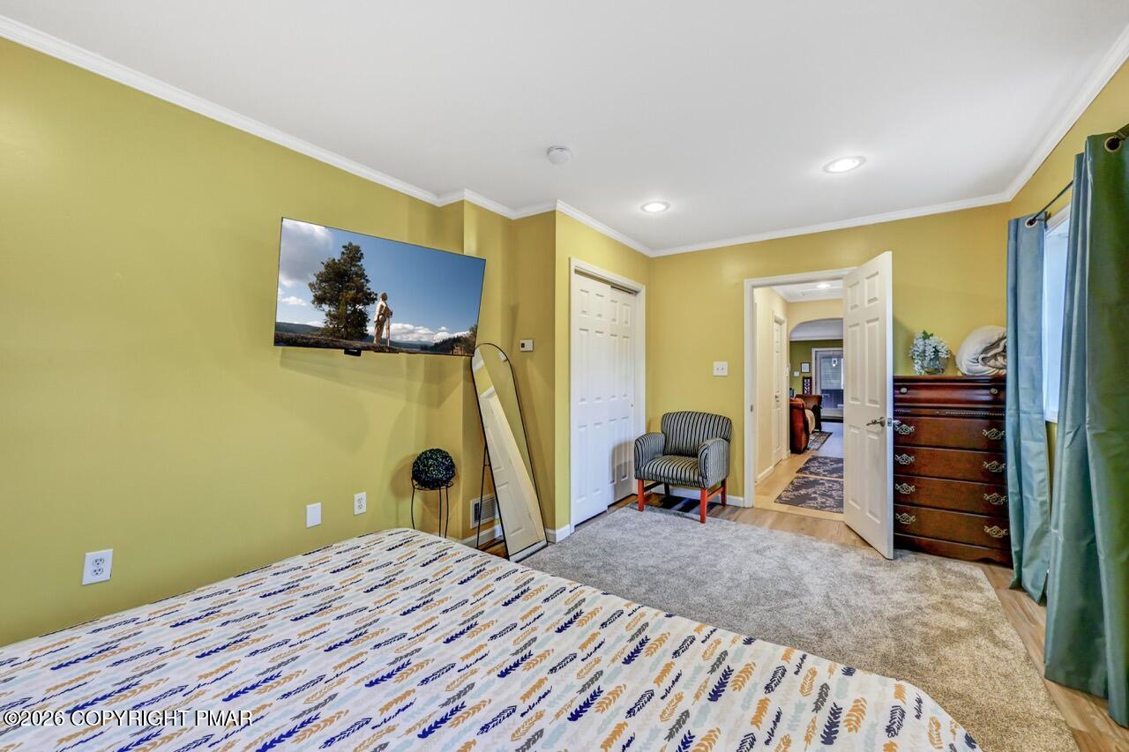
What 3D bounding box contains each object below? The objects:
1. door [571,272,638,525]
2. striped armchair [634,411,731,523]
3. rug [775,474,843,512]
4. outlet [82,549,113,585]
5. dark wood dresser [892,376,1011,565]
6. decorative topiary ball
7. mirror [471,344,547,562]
[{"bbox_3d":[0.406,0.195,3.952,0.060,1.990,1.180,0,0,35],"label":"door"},{"bbox_3d":[1.076,0.773,4.003,0.680,0.855,0.690,0,0,35],"label":"striped armchair"},{"bbox_3d":[2.641,1.194,4.528,0.630,0.010,1.390,0,0,35],"label":"rug"},{"bbox_3d":[-1.881,0.773,1.771,0.008,0.122,0.076,0,0,35],"label":"outlet"},{"bbox_3d":[2.656,0.608,3.079,0.670,1.196,0.422,0,0,35],"label":"dark wood dresser"},{"bbox_3d":[-0.865,0.612,2.900,0.280,0.275,0.280,0,0,0],"label":"decorative topiary ball"},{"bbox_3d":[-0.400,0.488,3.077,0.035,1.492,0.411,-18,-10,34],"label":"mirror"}]

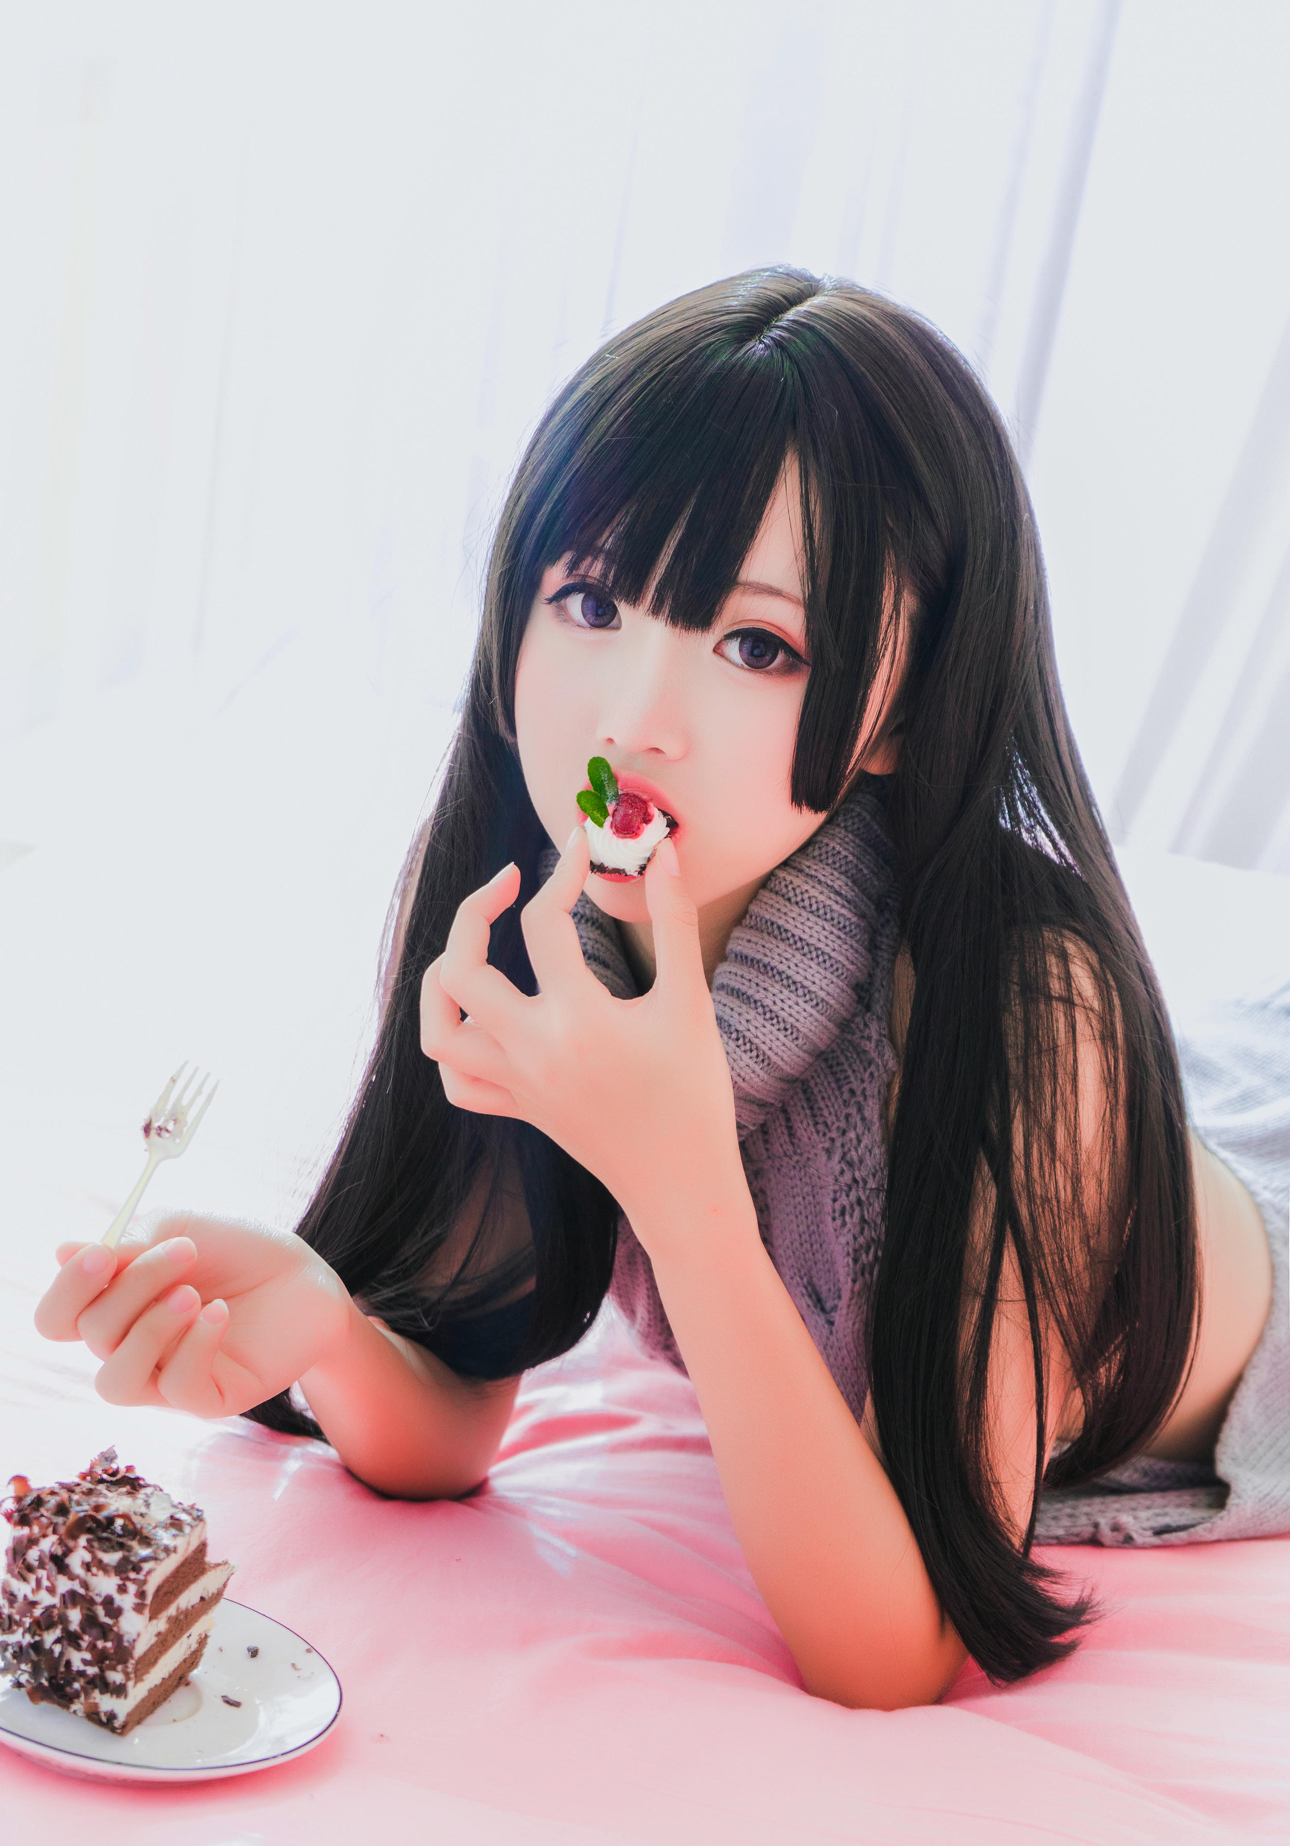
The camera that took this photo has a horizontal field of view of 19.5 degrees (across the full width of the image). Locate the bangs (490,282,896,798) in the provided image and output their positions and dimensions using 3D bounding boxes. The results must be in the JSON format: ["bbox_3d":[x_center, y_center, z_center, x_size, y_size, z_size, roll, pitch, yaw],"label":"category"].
[{"bbox_3d":[0.023,-0.152,1.465,0.150,0.195,0.130,17,7,15],"label":"bangs"}]

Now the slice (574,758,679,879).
[{"bbox_3d":[-0.007,-0.040,1.415,0.036,0.034,0.033,2,42,6],"label":"slice"}]

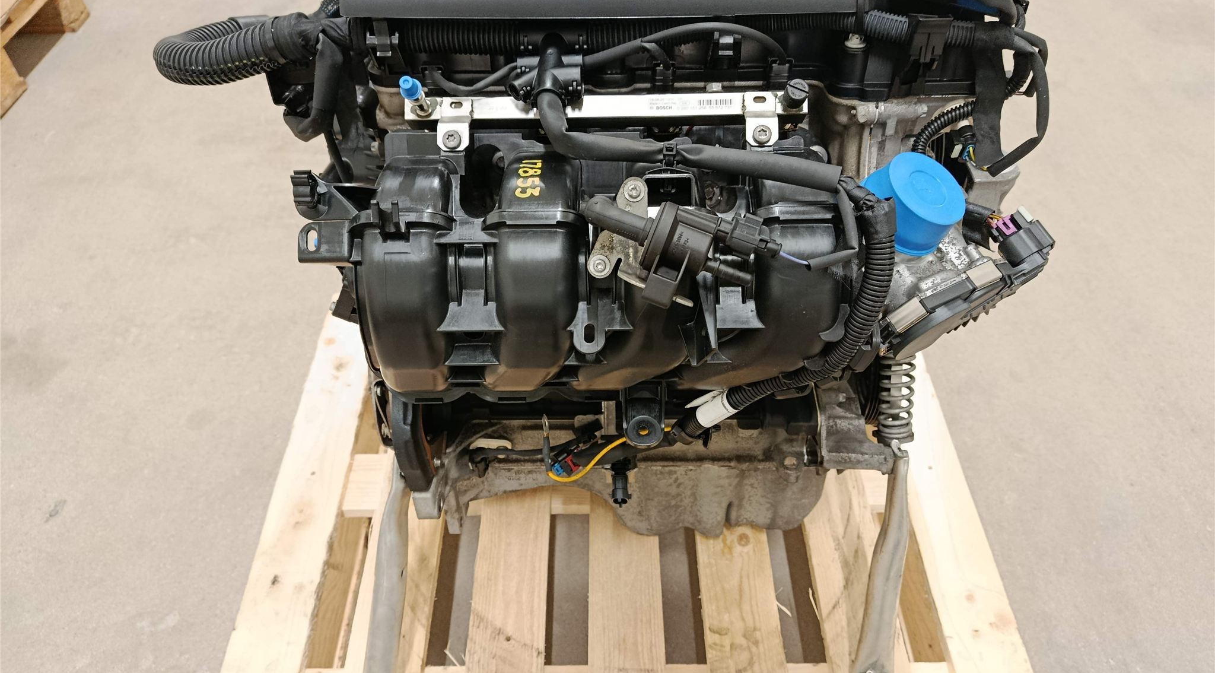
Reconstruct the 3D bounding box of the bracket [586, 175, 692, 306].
[{"bbox_3d":[0.027,-0.057,0.481,0.064,0.023,0.063,19,83,3],"label":"bracket"}]

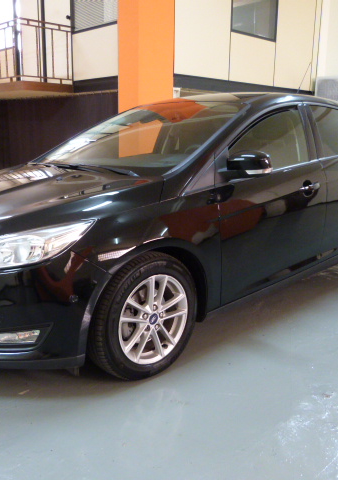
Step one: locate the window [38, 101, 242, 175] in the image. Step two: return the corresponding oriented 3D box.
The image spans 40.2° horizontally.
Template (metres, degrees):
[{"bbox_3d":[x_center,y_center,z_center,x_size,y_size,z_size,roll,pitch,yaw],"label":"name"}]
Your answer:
[{"bbox_3d":[-0.245,-0.657,2.916,1.380,0.150,0.930,14,44,45],"label":"window"}]

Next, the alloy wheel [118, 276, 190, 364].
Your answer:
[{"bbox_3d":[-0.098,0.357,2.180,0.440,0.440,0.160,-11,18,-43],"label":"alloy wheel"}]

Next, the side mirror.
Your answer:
[{"bbox_3d":[0.402,-0.386,2.329,0.155,0.135,0.215,-11,18,-43],"label":"side mirror"}]

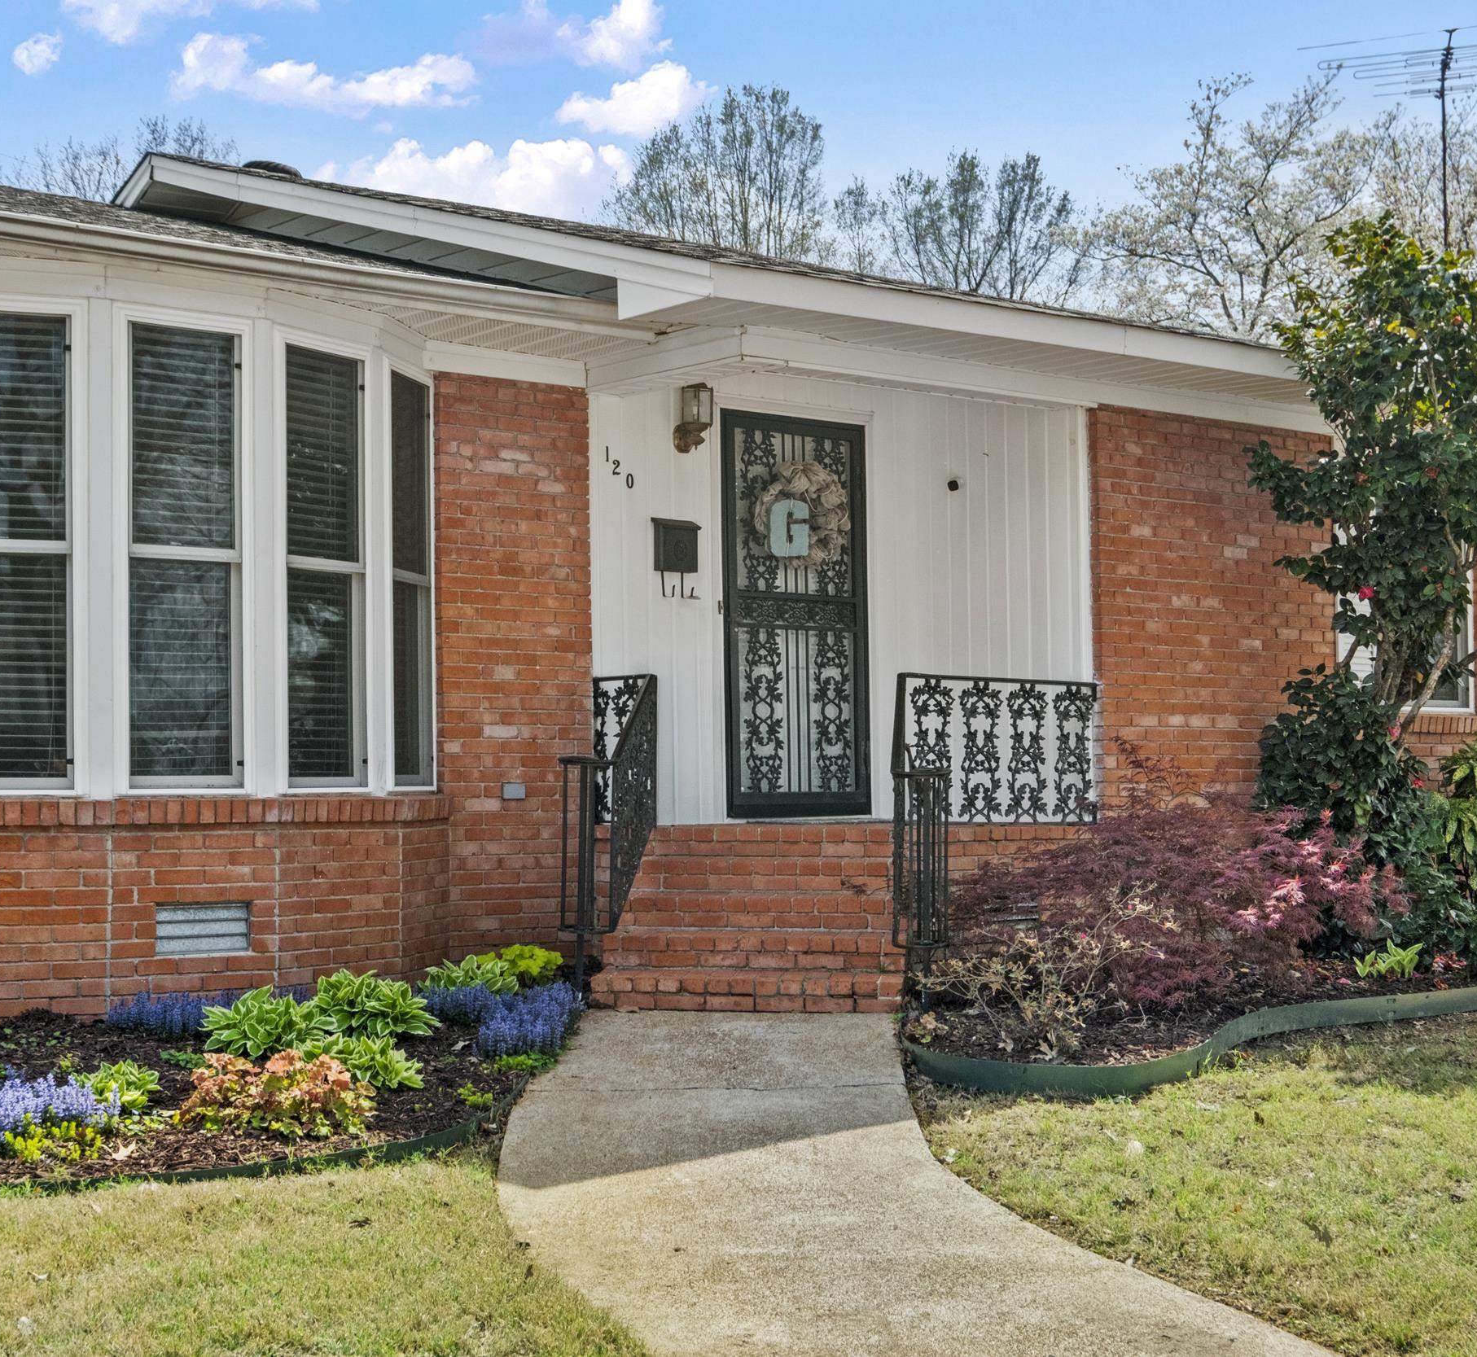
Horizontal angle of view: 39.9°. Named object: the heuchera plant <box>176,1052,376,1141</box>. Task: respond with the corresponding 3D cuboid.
[{"bbox_3d":[-1.390,1.217,6.100,0.550,0.220,0.460,0,-2,0],"label":"heuchera plant"}]

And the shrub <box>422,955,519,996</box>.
[{"bbox_3d":[-1.135,1.250,8.600,0.410,0.200,0.360,0,-2,0],"label":"shrub"}]

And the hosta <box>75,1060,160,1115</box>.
[{"bbox_3d":[-1.831,1.206,6.000,0.260,0.160,0.250,0,-2,-17],"label":"hosta"}]

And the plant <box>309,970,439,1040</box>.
[{"bbox_3d":[-1.300,1.163,7.250,0.460,0.240,0.430,0,-2,-10],"label":"plant"}]

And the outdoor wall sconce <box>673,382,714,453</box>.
[{"bbox_3d":[-0.220,-1.264,9.840,0.150,0.340,0.210,1,-3,-34],"label":"outdoor wall sconce"}]

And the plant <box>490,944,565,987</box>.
[{"bbox_3d":[-0.925,1.262,8.900,0.330,0.190,0.300,0,-2,0],"label":"plant"}]

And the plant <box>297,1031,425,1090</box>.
[{"bbox_3d":[-1.173,1.192,6.350,0.390,0.180,0.360,0,-2,-10],"label":"plant"}]

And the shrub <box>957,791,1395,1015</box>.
[{"bbox_3d":[1.959,0.963,9.100,1.750,0.870,1.350,1,-3,-34],"label":"shrub"}]

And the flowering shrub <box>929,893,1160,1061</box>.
[{"bbox_3d":[1.100,1.072,7.450,0.830,0.580,0.680,0,-2,0],"label":"flowering shrub"}]

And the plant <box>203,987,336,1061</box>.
[{"bbox_3d":[-1.591,1.156,6.870,0.450,0.240,0.420,0,-2,-13],"label":"plant"}]

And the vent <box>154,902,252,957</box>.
[{"bbox_3d":[-2.070,0.968,7.890,0.390,0.205,0.070,1,-3,-34],"label":"vent"}]

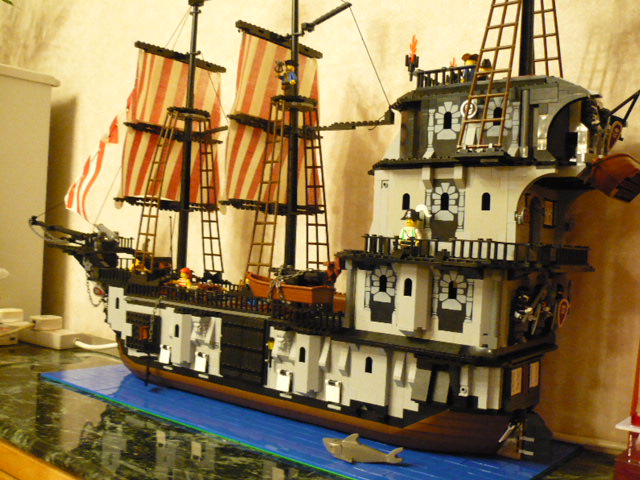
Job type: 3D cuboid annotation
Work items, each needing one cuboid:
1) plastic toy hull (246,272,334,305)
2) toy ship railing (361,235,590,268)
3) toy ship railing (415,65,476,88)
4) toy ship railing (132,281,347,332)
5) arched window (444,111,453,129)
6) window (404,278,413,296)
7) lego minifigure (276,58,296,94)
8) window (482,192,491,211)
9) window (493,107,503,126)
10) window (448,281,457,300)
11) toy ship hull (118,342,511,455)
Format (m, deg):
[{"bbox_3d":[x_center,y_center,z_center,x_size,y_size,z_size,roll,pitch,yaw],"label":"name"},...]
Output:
[{"bbox_3d":[-0.038,0.053,0.711,0.112,0.023,0.040,3,0,37],"label":"plastic toy hull"},{"bbox_3d":[0.156,0.012,0.621,0.152,0.022,0.190,3,0,37],"label":"toy ship railing"},{"bbox_3d":[0.120,-0.151,0.609,0.066,0.021,0.010,3,0,37],"label":"toy ship railing"},{"bbox_3d":[-0.118,0.075,0.756,0.362,0.020,0.010,3,0,37],"label":"toy ship railing"},{"bbox_3d":[0.116,-0.108,0.586,0.007,0.015,0.004,3,0,37],"label":"arched window"},{"bbox_3d":[0.076,0.041,0.556,0.007,0.015,0.004,3,0,37],"label":"window"},{"bbox_3d":[-0.038,-0.191,0.764,0.020,0.041,0.025,3,0,-30],"label":"lego minifigure"},{"bbox_3d":[0.144,-0.033,0.561,0.007,0.015,0.004,3,0,37],"label":"window"},{"bbox_3d":[0.153,-0.106,0.557,0.007,0.015,0.004,3,0,37],"label":"window"},{"bbox_3d":[0.111,0.042,0.543,0.007,0.015,0.004,3,0,37],"label":"window"},{"bbox_3d":[-0.056,0.166,0.785,0.615,0.047,0.128,3,0,37],"label":"toy ship hull"}]

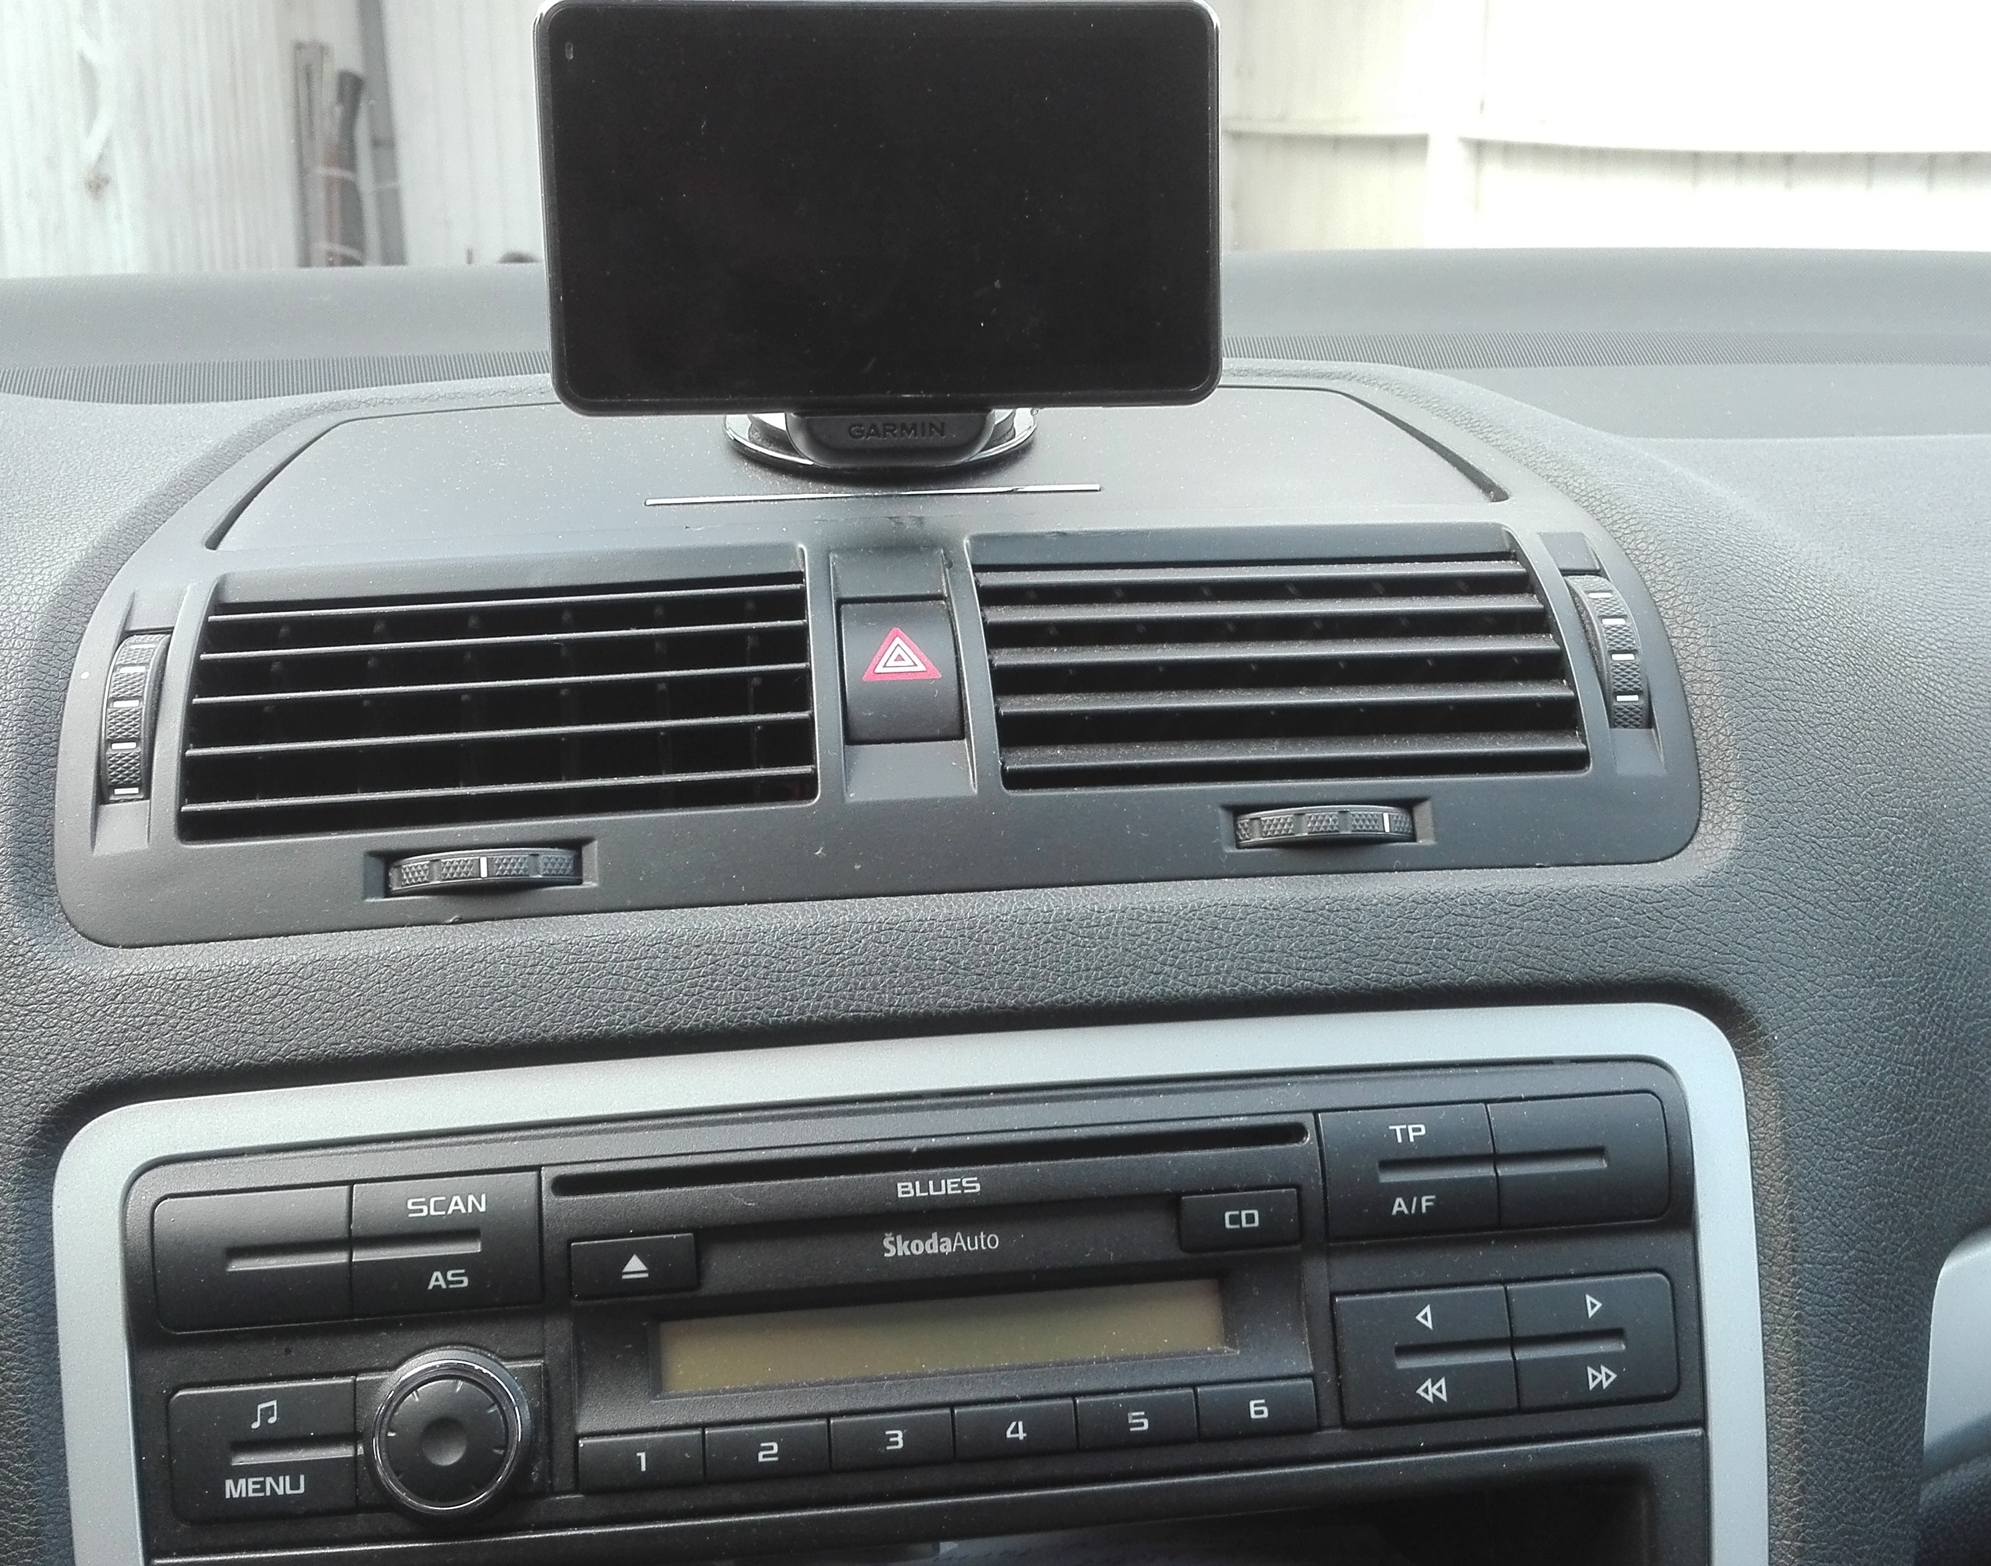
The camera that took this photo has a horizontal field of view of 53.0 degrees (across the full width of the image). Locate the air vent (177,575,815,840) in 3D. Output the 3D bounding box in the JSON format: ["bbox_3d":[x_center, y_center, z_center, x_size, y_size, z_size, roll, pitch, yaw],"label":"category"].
[{"bbox_3d":[-0.087,-0.010,0.361,0.109,0.051,0.028,-3,-30,-7],"label":"air vent"}]

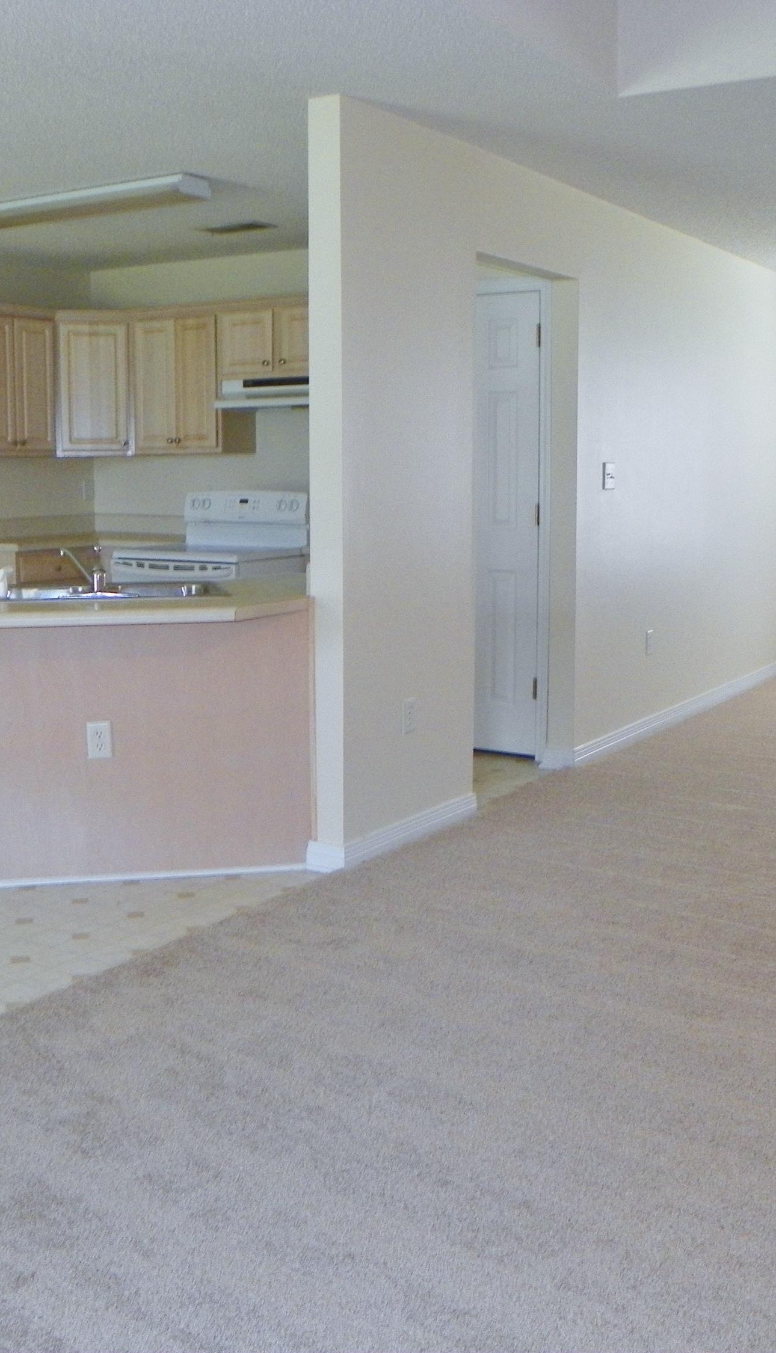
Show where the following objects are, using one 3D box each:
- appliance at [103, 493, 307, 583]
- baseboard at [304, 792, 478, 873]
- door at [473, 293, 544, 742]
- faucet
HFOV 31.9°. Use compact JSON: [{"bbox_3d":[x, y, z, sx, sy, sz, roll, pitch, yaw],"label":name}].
[{"bbox_3d":[-0.838,-0.282,6.476,0.765,1.175,0.670,4,10,28],"label":"appliance"},{"bbox_3d":[0.036,0.523,4.829,0.145,0.085,0.920,5,10,32],"label":"baseboard"},{"bbox_3d":[0.386,-0.665,6.046,0.650,2.030,0.040,5,10,32],"label":"door"},{"bbox_3d":[-0.932,-0.334,4.193,0.075,0.145,0.255,-6,11,-33],"label":"faucet"}]

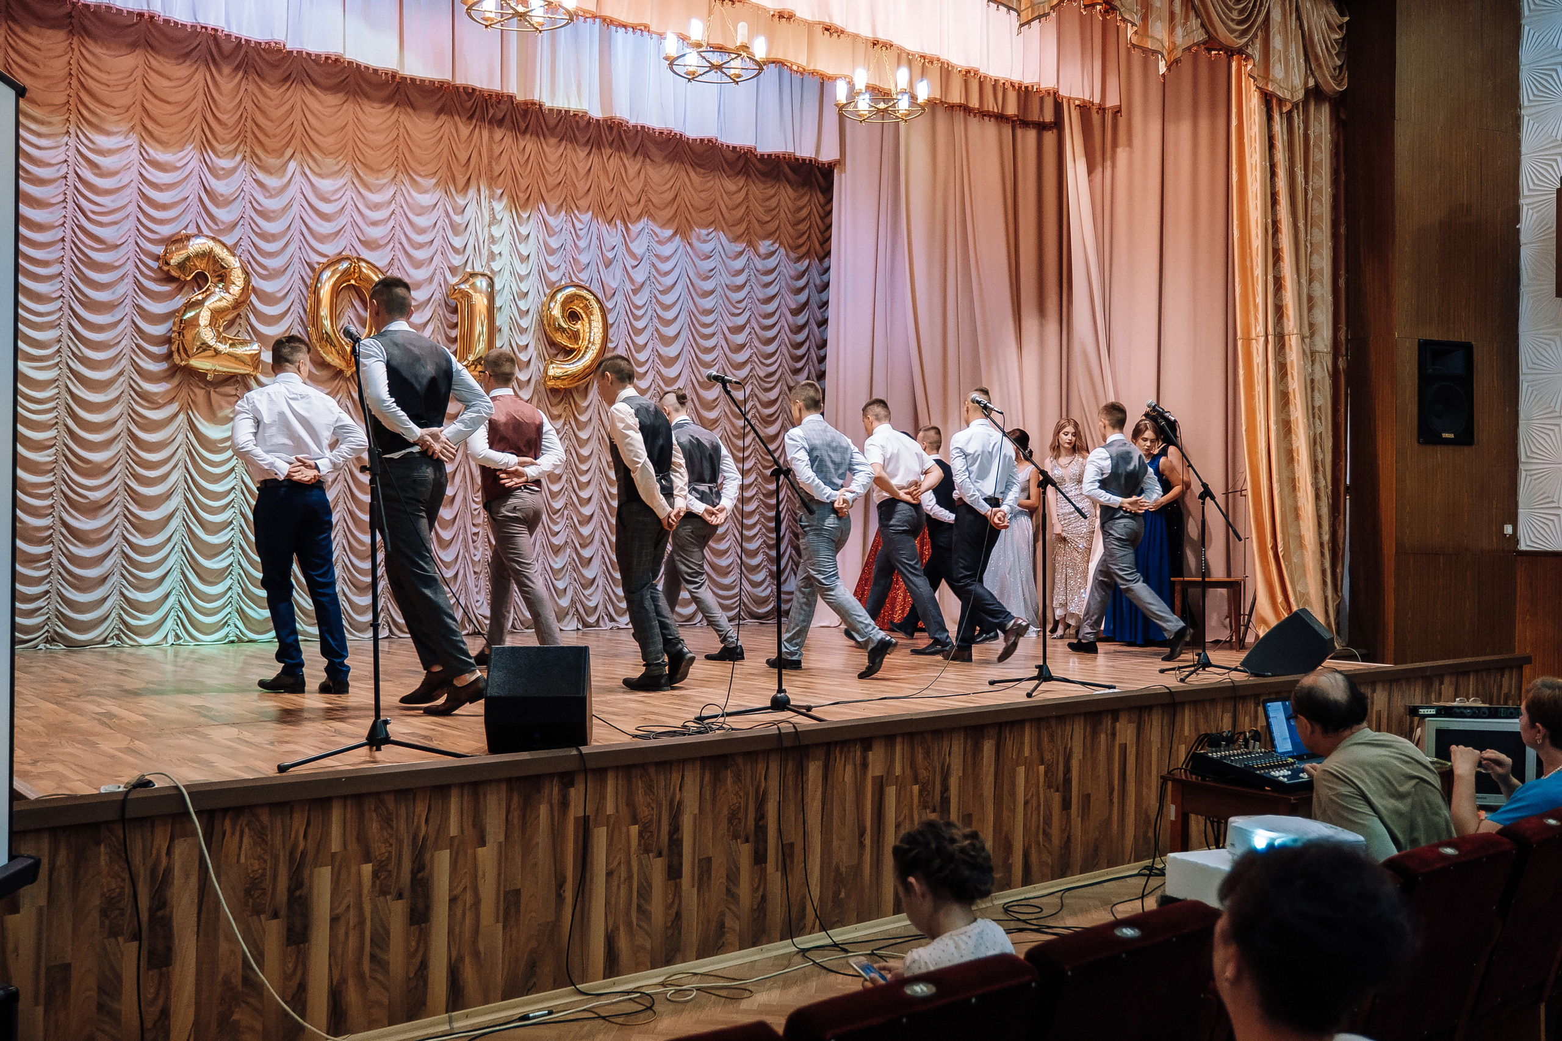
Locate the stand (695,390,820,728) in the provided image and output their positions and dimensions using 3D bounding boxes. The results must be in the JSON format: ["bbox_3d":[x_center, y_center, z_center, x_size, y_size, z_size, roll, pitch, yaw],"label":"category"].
[{"bbox_3d":[-0.022,0.096,5.840,0.580,1.420,0.770,2,-2,-40],"label":"stand"}]

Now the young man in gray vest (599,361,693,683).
[{"bbox_3d":[-0.684,-0.004,7.200,0.500,1.690,0.470,0,-1,32],"label":"young man in gray vest"}]

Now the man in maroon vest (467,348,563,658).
[{"bbox_3d":[-1.488,-0.036,8.100,0.520,1.770,0.470,1,-1,-42],"label":"man in maroon vest"}]

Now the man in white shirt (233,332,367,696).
[{"bbox_3d":[-2.348,-0.054,7.000,0.610,1.750,0.410,1,-1,-28],"label":"man in white shirt"}]

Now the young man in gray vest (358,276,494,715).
[{"bbox_3d":[-1.494,-0.105,6.145,0.600,1.820,0.570,-1,-2,40],"label":"young man in gray vest"}]

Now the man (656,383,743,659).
[{"bbox_3d":[-0.505,0.011,9.050,0.540,1.710,0.490,0,-1,42],"label":"man"}]

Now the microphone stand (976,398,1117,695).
[{"bbox_3d":[1.388,0.098,7.520,0.720,1.540,0.610,0,-1,38],"label":"microphone stand"}]

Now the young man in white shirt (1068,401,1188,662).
[{"bbox_3d":[2.382,0.054,9.824,0.560,1.750,0.860,1,-2,-33],"label":"young man in white shirt"}]

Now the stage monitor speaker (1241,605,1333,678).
[{"bbox_3d":[2.936,0.701,8.305,0.490,0.380,0.330,0,-2,27],"label":"stage monitor speaker"}]

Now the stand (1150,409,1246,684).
[{"bbox_3d":[2.414,0.103,8.220,0.620,1.580,0.550,0,-1,32],"label":"stand"}]

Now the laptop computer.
[{"bbox_3d":[2.314,0.911,6.147,0.360,0.230,0.320,1,-1,-38],"label":"laptop computer"}]

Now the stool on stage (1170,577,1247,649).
[{"bbox_3d":[3.124,0.692,10.457,0.520,0.520,0.400,0,-2,9],"label":"stool on stage"}]

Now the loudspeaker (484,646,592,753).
[{"bbox_3d":[-0.796,0.588,4.805,0.325,0.370,0.480,0,-2,-5],"label":"loudspeaker"}]

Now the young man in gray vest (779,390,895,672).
[{"bbox_3d":[0.329,0.022,8.373,0.570,1.710,0.840,2,-2,-40],"label":"young man in gray vest"}]

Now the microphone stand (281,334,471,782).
[{"bbox_3d":[-1.419,0.071,5.000,0.580,1.470,0.600,1,-1,-35],"label":"microphone stand"}]

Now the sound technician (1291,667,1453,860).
[{"bbox_3d":[1.974,1.131,4.800,0.520,1.240,0.740,1,-1,-35],"label":"sound technician"}]

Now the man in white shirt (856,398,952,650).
[{"bbox_3d":[0.888,0.046,10.224,0.560,1.770,0.800,2,-2,-42],"label":"man in white shirt"}]

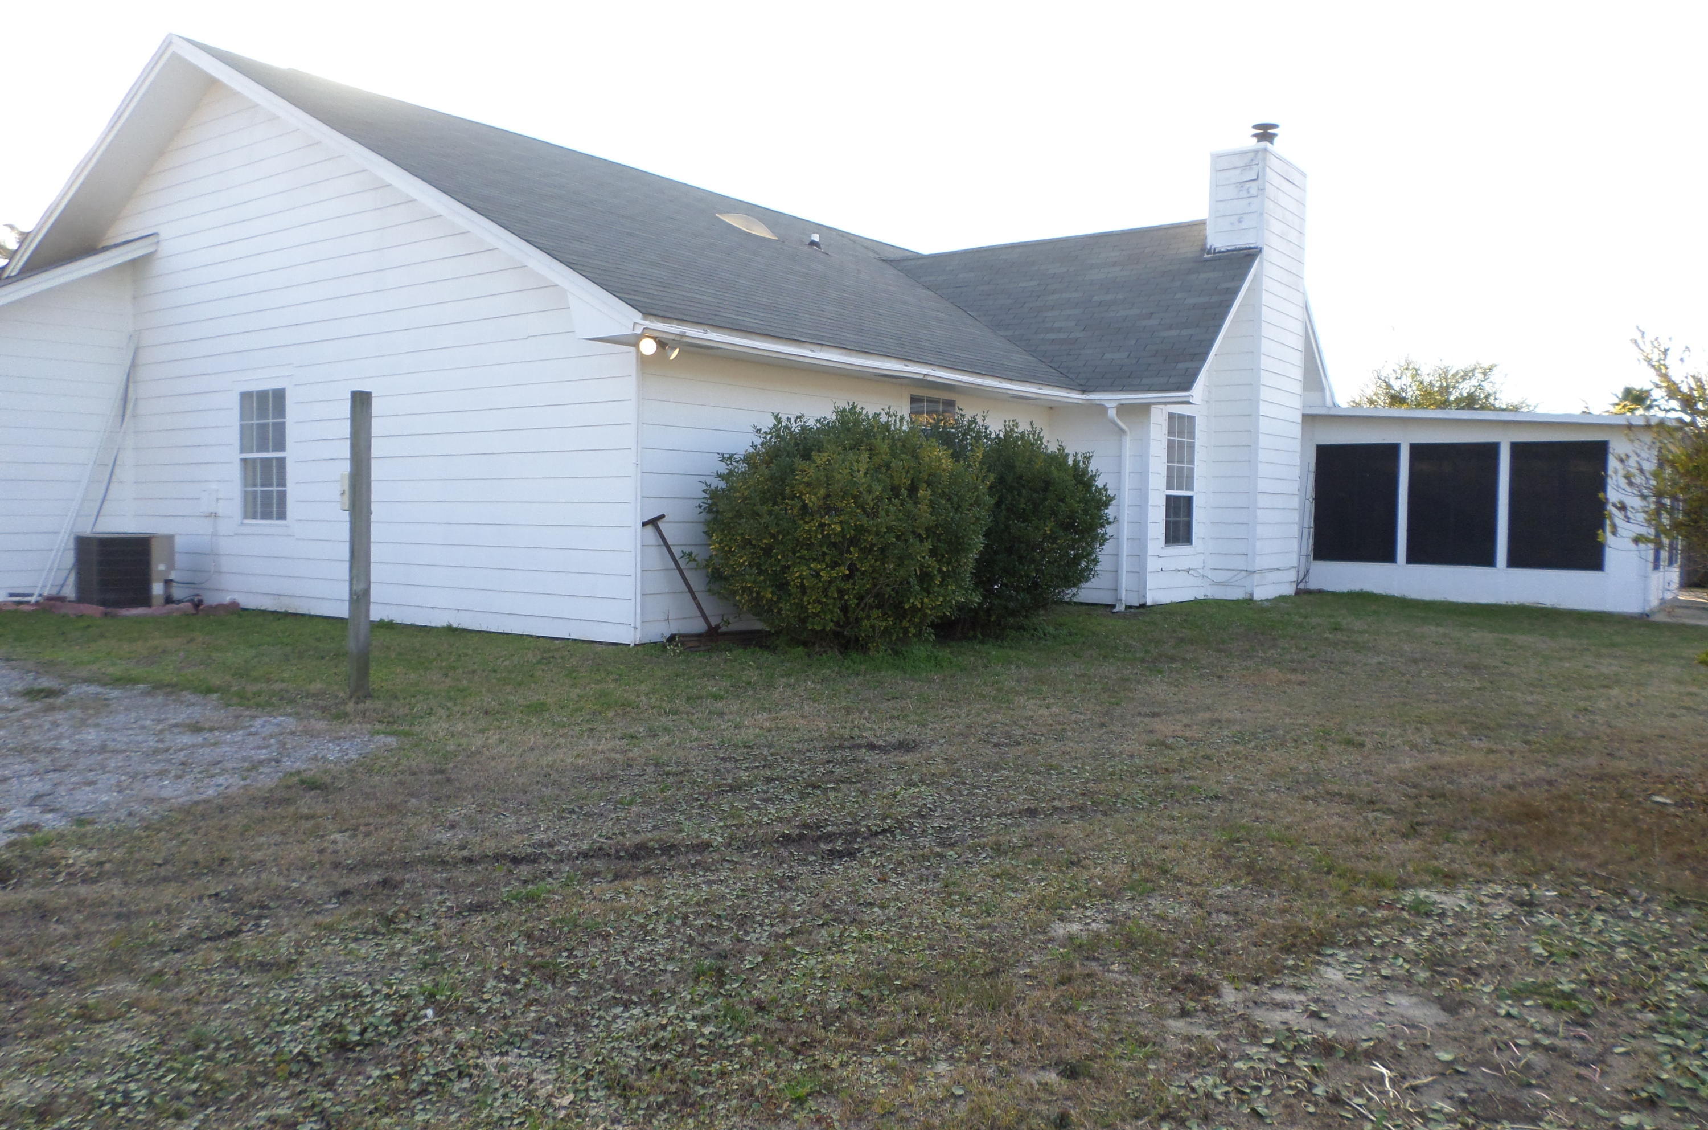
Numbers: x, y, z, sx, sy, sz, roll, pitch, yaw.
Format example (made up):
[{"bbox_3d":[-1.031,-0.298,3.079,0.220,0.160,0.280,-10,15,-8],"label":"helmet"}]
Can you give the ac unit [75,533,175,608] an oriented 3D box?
[{"bbox_3d":[-7.446,0.057,12.599,0.690,0.735,0.690,2,3,36],"label":"ac unit"}]

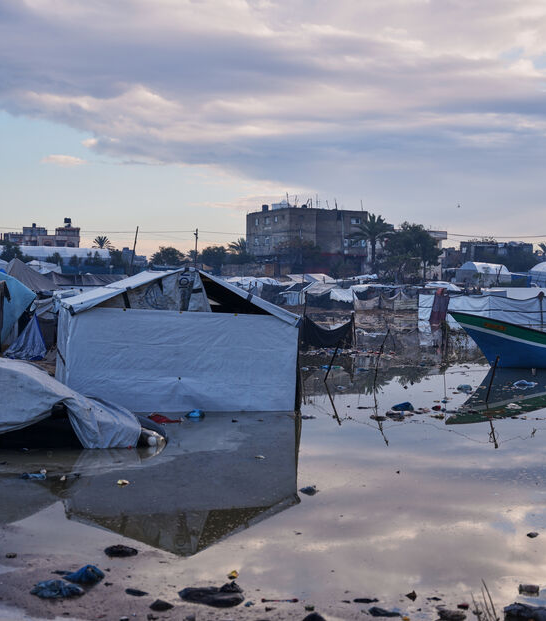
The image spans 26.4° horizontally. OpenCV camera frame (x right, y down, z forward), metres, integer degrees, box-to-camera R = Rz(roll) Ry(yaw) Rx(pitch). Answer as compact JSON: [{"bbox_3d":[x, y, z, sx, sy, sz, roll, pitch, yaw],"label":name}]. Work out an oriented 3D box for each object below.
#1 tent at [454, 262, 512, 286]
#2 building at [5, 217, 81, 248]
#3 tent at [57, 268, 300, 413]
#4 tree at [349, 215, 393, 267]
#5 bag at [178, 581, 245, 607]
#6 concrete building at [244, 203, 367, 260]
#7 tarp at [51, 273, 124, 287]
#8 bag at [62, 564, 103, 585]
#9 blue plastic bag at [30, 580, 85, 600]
[{"bbox_3d":[21.246,-3.560,117.000,4.400,2.800,4.200,0,1,-28],"label":"tent"},{"bbox_3d":[-56.900,-14.927,286.756,18.500,14.500,14.000,0,1,-6],"label":"building"},{"bbox_3d":[-2.050,0.490,22.615,4.050,2.580,5.000,0,1,-12],"label":"tent"},{"bbox_3d":[11.900,-7.137,139.884,5.300,8.900,5.300,0,1,0],"label":"tree"},{"bbox_3d":[-0.351,1.611,6.640,0.380,0.110,0.230,1,1,0],"label":"bag"},{"bbox_3d":[4.700,-8.516,165.861,13.000,12.000,14.500,-1,1,-28],"label":"concrete building"},{"bbox_3d":[-7.750,-1.297,49.484,3.300,0.600,1.500,0,1,-9],"label":"tarp"},{"bbox_3d":[-1.400,1.928,8.621,0.310,0.115,0.200,0,1,0],"label":"bag"},{"bbox_3d":[-1.239,1.609,6.730,0.310,0.100,0.210,1,1,0],"label":"blue plastic bag"}]

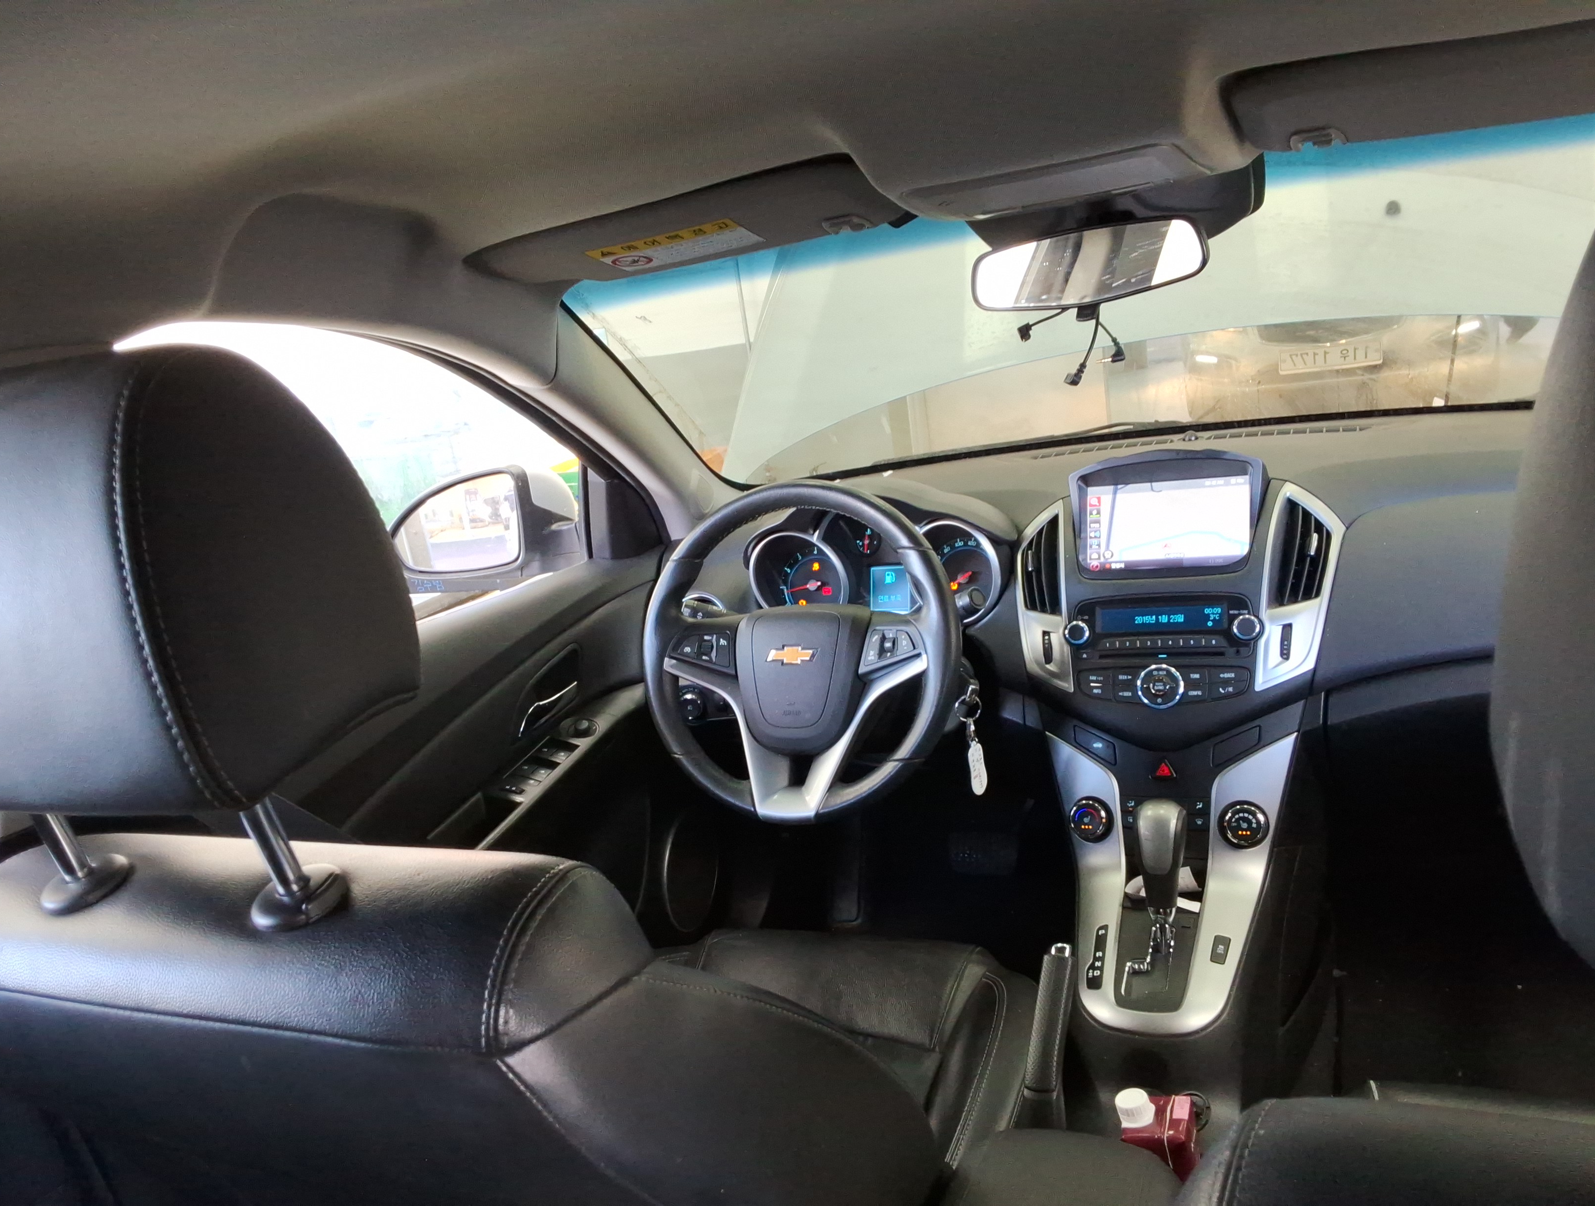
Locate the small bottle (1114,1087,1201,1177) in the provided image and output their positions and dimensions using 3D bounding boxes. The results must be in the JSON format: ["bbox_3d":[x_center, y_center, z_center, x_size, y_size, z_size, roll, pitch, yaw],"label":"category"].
[{"bbox_3d":[0.331,0.495,1.185,0.057,0.130,0.062,-3,15,25],"label":"small bottle"}]

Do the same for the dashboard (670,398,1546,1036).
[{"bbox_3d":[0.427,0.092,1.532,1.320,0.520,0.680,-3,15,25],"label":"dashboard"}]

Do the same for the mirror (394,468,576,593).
[{"bbox_3d":[-0.446,-0.106,1.835,0.220,0.160,0.150,-5,14,17],"label":"mirror"}]

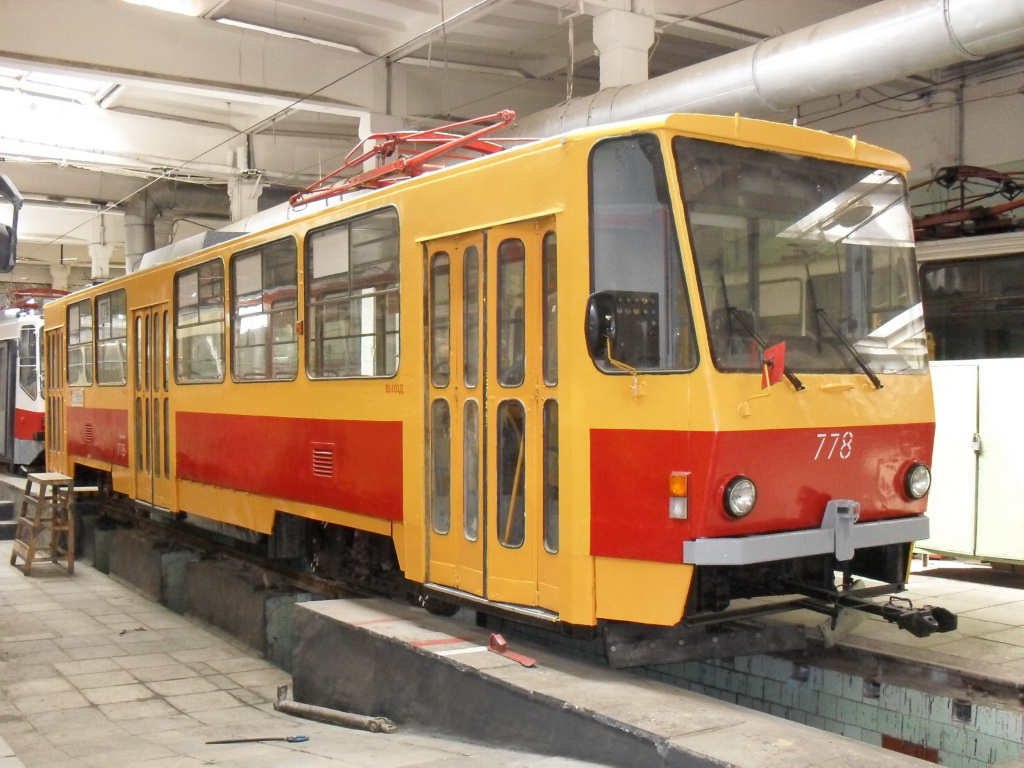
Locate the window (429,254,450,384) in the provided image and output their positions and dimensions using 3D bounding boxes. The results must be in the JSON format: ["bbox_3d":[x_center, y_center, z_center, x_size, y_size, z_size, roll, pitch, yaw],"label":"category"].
[{"bbox_3d":[-0.421,-0.381,6.711,0.040,0.811,0.215,0,0,-36],"label":"window"}]

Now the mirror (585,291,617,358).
[{"bbox_3d":[0.426,-0.289,5.408,0.165,0.320,0.080,0,0,-21],"label":"mirror"}]

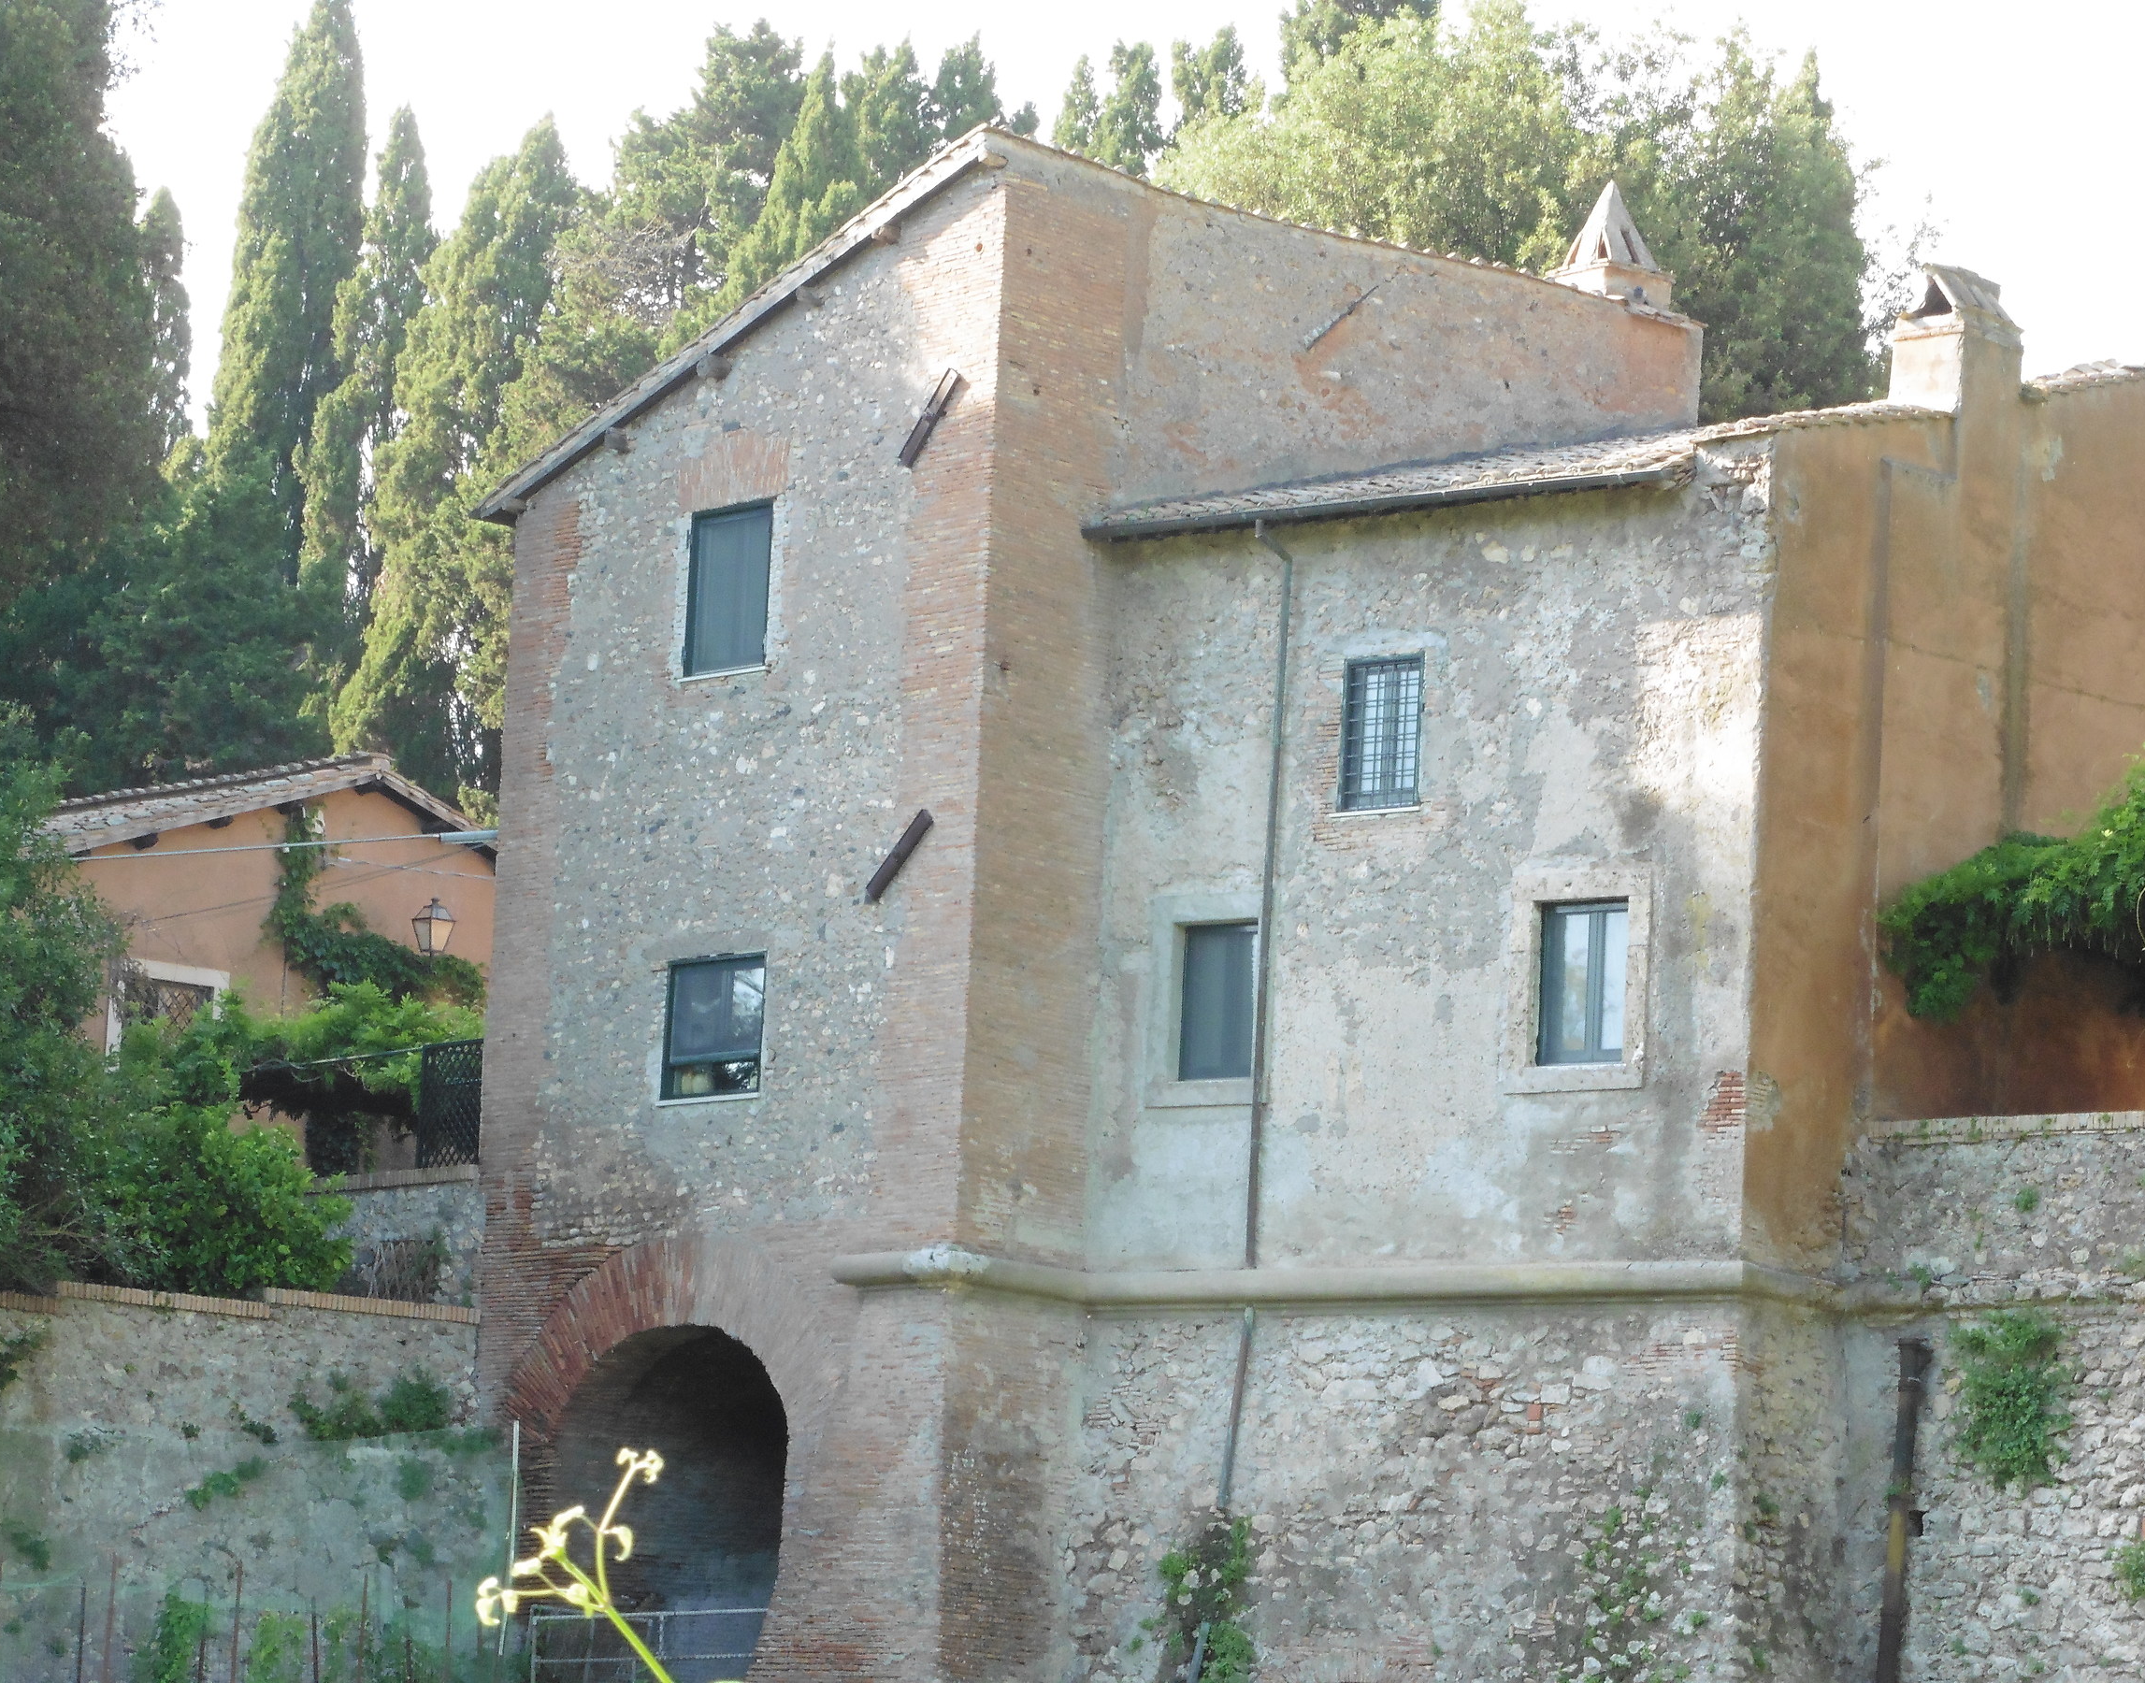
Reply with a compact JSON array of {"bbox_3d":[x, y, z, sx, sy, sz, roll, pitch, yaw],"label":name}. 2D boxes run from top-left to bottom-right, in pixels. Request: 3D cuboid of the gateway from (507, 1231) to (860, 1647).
[{"bbox_3d":[-2.936,5.162,65.303,1.000,3.852,4.992,9,-10,-37],"label":"gateway"}]

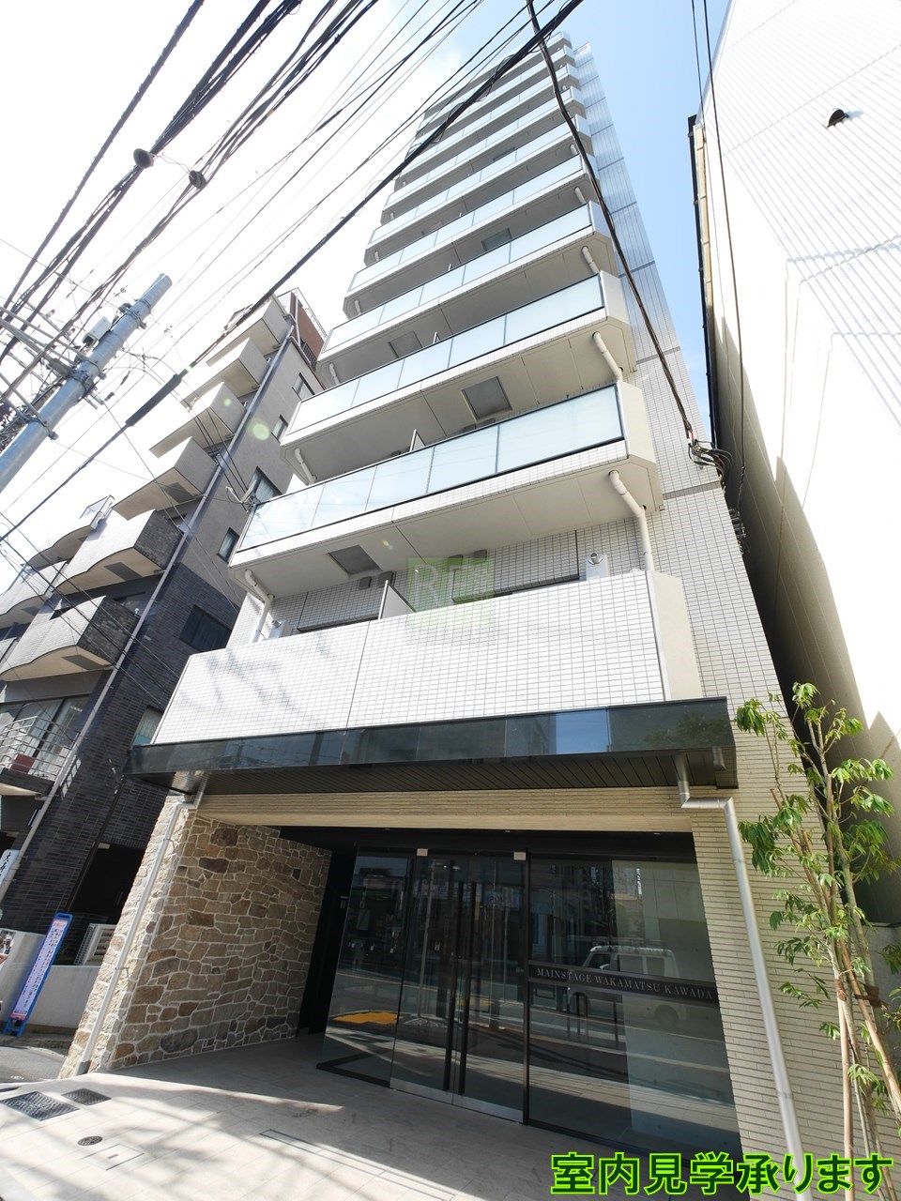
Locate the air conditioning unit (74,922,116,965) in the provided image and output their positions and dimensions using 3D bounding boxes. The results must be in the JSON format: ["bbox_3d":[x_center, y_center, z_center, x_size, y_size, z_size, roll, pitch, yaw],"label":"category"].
[{"bbox_3d":[-6.196,6.214,8.773,0.300,0.585,0.800,-11,-37,24],"label":"air conditioning unit"}]

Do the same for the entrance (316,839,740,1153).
[{"bbox_3d":[0.592,4.329,5.750,4.642,2.507,0.220,-11,-37,24],"label":"entrance"}]

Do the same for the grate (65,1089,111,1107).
[{"bbox_3d":[-3.457,4.737,4.616,0.415,0.030,0.222,-11,-33,24],"label":"grate"}]

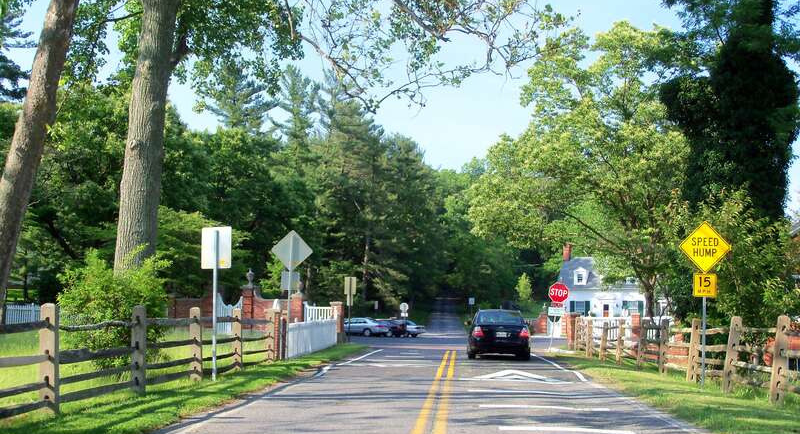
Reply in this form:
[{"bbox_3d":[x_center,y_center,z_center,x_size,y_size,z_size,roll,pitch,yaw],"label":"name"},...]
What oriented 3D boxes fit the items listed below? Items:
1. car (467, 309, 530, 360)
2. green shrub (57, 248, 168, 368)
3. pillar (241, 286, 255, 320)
[{"bbox_3d":[3.085,3.709,29.480,1.850,1.490,4.850,0,-6,4],"label":"car"},{"bbox_3d":[-6.220,1.985,20.137,2.400,2.558,2.300,0,-6,4],"label":"green shrub"},{"bbox_3d":[-8.386,4.989,51.128,0.680,2.394,0.680,0,-6,4],"label":"pillar"}]

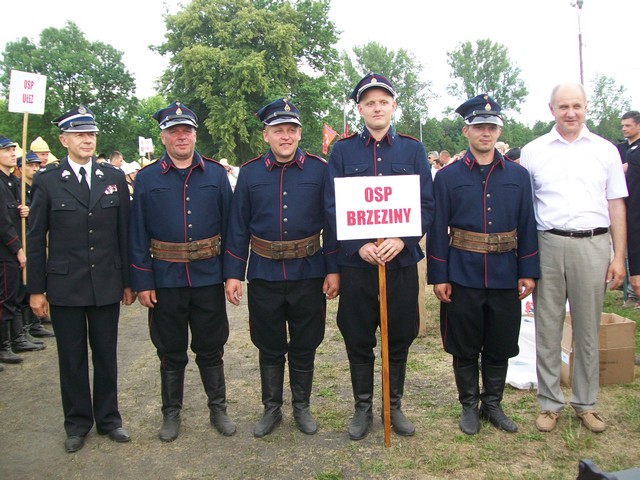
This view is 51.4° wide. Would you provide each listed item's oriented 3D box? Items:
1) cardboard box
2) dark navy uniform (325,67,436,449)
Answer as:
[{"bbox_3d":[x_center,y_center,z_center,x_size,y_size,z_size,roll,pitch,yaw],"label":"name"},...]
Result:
[{"bbox_3d":[1.759,0.713,4.307,0.442,0.390,0.250,-2,7,-10],"label":"cardboard box"},{"bbox_3d":[0.311,0.093,3.460,0.570,1.885,0.420,-1,7,4],"label":"dark navy uniform"}]

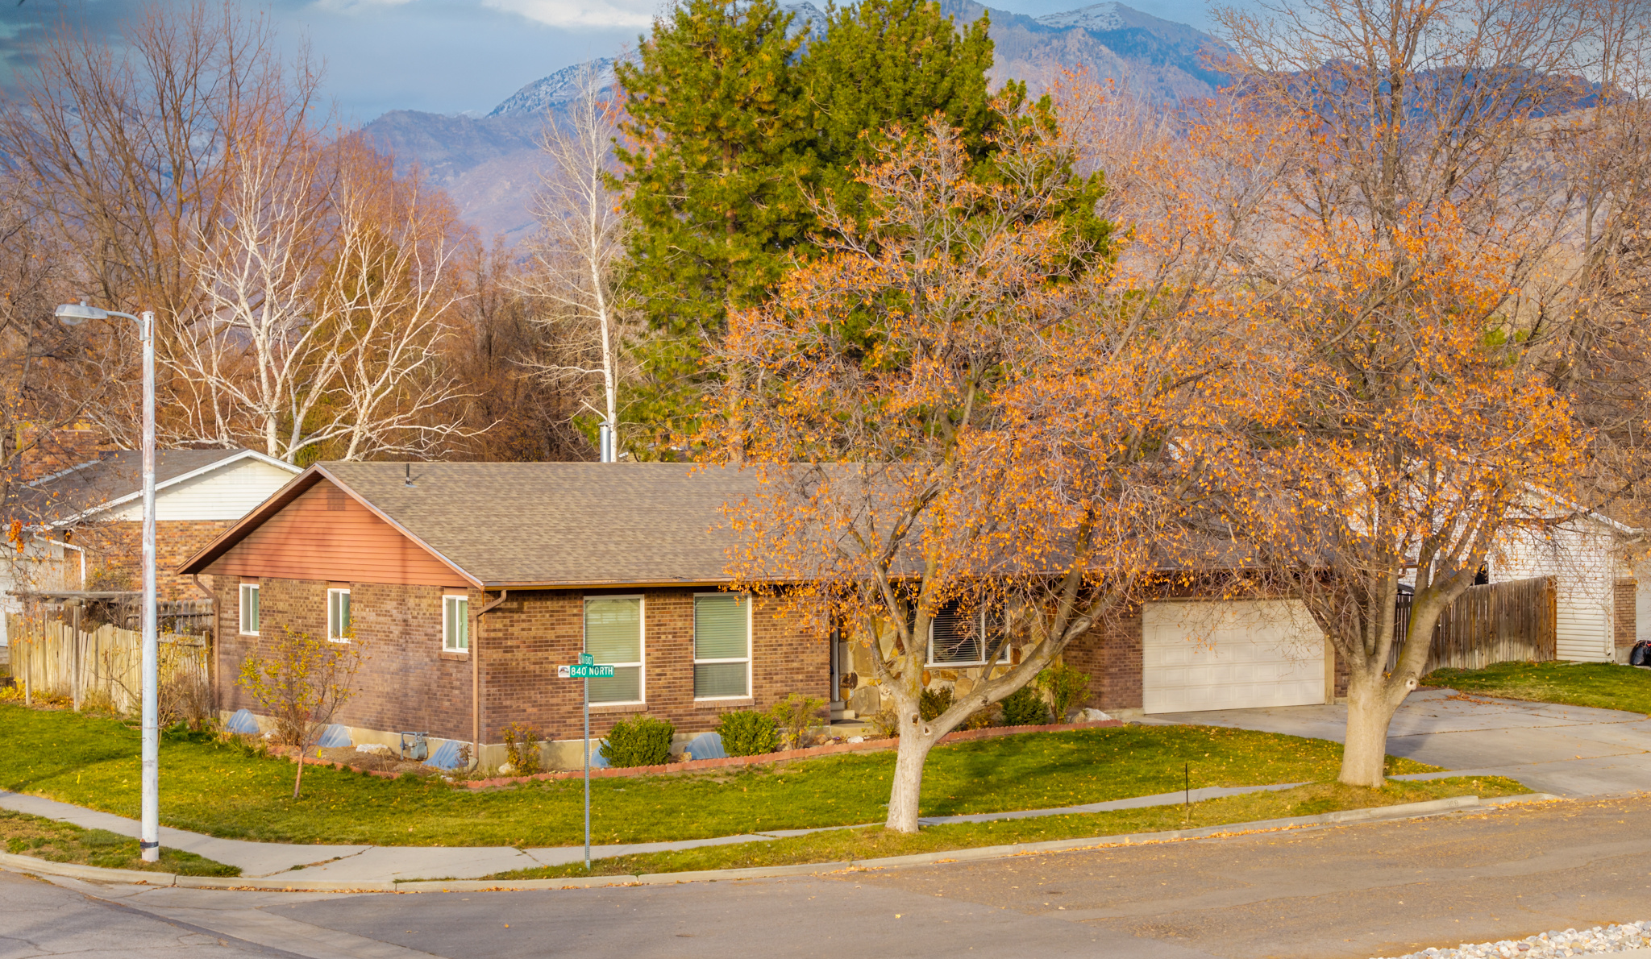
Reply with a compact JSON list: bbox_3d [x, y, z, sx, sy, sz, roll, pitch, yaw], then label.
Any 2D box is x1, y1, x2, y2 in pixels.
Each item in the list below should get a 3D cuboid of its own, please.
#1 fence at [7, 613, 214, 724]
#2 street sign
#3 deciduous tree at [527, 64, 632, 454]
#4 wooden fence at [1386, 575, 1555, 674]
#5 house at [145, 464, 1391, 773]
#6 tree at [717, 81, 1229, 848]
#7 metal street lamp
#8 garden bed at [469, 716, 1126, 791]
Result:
[{"bbox_3d":[-14.523,3.671,66.524,0.250,1.750,10.400,0,0,-35],"label":"fence"},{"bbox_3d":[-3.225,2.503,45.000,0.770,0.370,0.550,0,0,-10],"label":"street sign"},{"bbox_3d":[-5.701,-2.564,78.007,2.800,14.309,2.800,0,0,-4],"label":"deciduous tree"},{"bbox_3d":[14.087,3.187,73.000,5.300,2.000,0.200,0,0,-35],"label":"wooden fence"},{"bbox_3d":[-0.486,2.186,63.940,20.360,5.020,11.650,0,0,-35],"label":"house"},{"bbox_3d":[2.066,-0.213,47.305,7.200,10.301,7.000,0,0,3],"label":"tree"},{"bbox_3d":[-9.693,1.393,44.913,1.450,7.624,0.340,0,0,-35],"label":"metal street lamp"},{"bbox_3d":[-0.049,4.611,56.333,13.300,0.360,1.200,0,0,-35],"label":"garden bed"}]

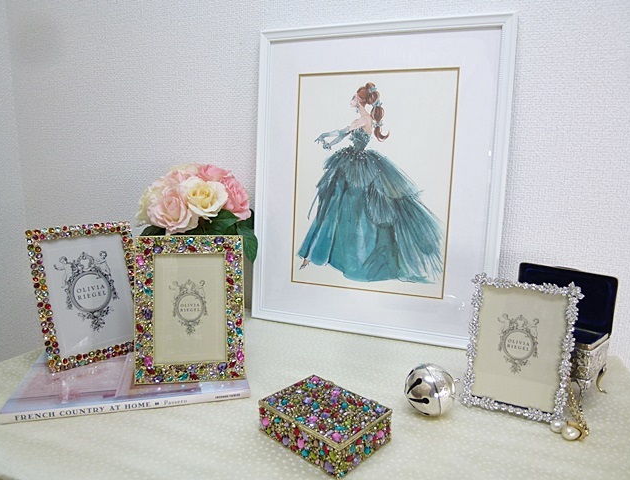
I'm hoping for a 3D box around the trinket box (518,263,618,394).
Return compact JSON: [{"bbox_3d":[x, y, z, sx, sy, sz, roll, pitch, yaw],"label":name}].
[{"bbox_3d":[0.337,0.129,0.638,0.085,0.166,0.135,-8,13,-43],"label":"trinket box"}]

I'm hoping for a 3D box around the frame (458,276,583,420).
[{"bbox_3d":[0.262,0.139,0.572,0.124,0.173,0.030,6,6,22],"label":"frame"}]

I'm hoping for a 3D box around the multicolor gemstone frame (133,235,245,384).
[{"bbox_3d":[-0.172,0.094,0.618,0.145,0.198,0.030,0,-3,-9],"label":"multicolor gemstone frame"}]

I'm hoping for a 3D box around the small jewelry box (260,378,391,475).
[{"bbox_3d":[0.012,0.208,0.512,0.120,0.037,0.093,10,13,41],"label":"small jewelry box"}]

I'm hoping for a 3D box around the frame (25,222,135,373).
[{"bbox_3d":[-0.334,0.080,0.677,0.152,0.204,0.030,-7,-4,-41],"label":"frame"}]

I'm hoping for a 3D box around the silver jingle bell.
[{"bbox_3d":[0.146,0.190,0.562,0.063,0.063,0.063,1,10,0],"label":"silver jingle bell"}]

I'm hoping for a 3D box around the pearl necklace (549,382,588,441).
[{"bbox_3d":[0.313,0.200,0.537,0.052,0.058,0.045,-8,14,-44],"label":"pearl necklace"}]

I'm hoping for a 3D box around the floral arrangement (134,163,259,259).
[{"bbox_3d":[-0.205,0.015,0.800,0.207,0.305,0.195,-1,10,-14],"label":"floral arrangement"}]

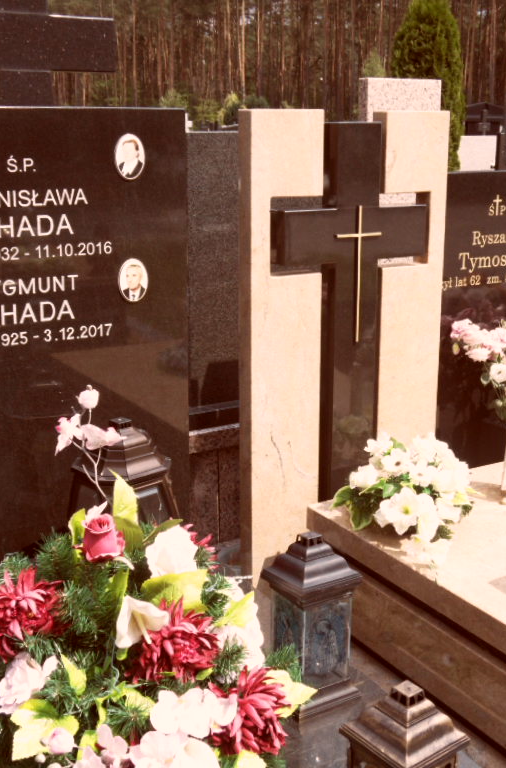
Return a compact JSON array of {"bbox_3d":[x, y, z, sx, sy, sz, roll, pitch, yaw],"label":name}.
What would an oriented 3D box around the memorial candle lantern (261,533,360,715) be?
[{"bbox_3d":[0.112,0.430,1.789,0.148,0.336,0.148,-8,16,-28],"label":"memorial candle lantern"}]

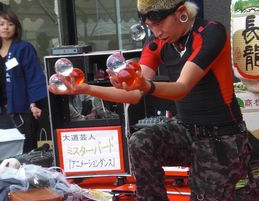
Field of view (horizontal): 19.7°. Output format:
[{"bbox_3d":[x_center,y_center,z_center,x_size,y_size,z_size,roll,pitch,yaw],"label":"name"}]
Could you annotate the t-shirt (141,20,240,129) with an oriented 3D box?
[{"bbox_3d":[0.261,-0.117,3.120,0.420,0.460,0.280,3,24,46],"label":"t-shirt"}]

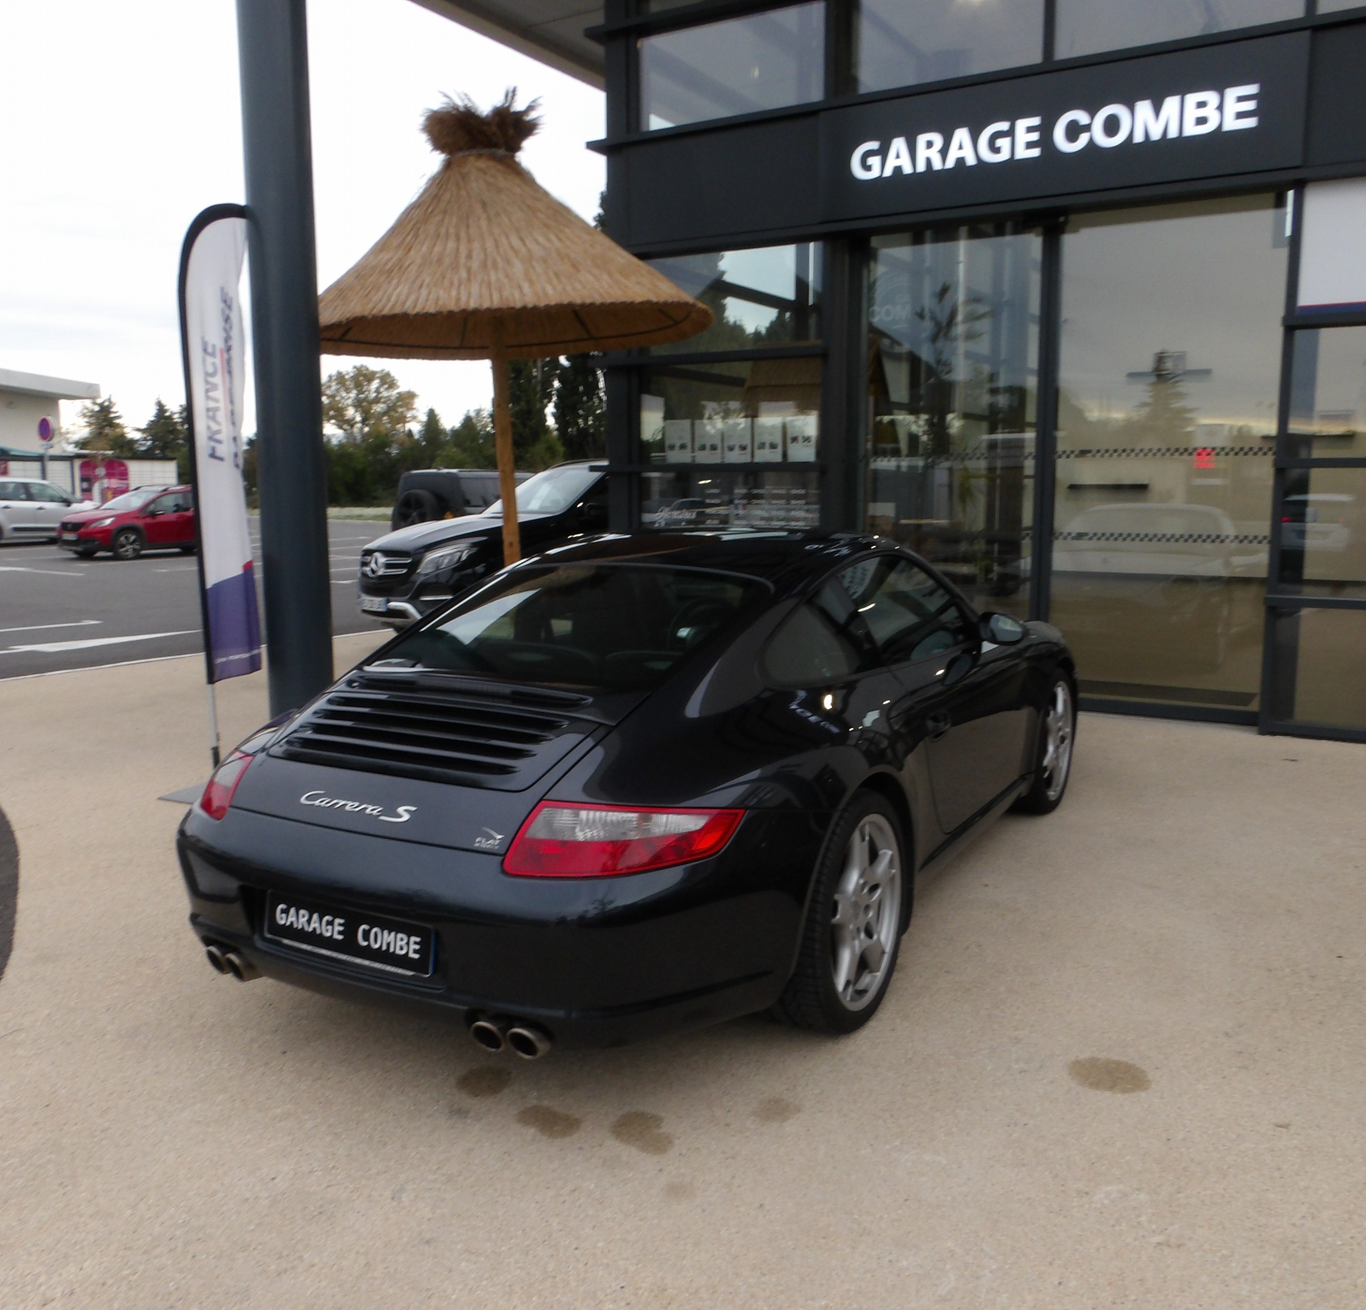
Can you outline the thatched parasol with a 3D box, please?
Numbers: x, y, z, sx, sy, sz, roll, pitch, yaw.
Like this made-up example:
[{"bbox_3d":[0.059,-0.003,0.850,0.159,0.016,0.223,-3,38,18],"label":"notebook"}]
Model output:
[{"bbox_3d":[-1.030,-1.334,6.981,2.500,3.620,2.500,2,9,30],"label":"thatched parasol"}]

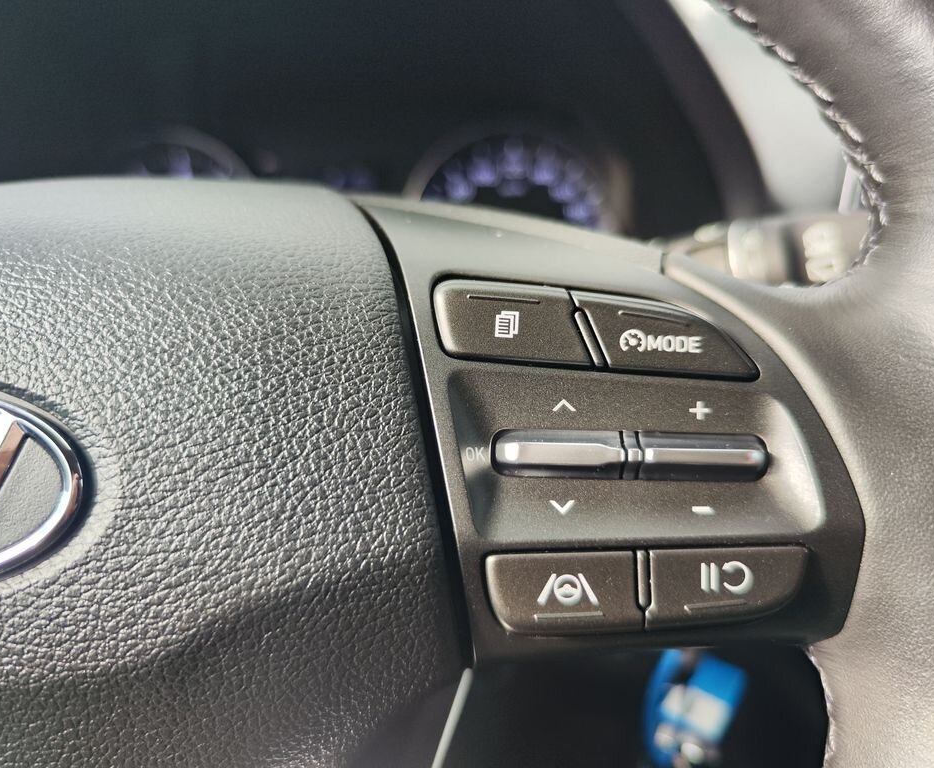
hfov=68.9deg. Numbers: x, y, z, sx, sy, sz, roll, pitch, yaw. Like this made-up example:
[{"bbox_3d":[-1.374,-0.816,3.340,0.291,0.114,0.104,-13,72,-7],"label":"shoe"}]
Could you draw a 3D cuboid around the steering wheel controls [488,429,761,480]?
[{"bbox_3d":[0.028,0.012,0.118,0.048,0.008,0.006,1,-7,1],"label":"steering wheel controls"}]

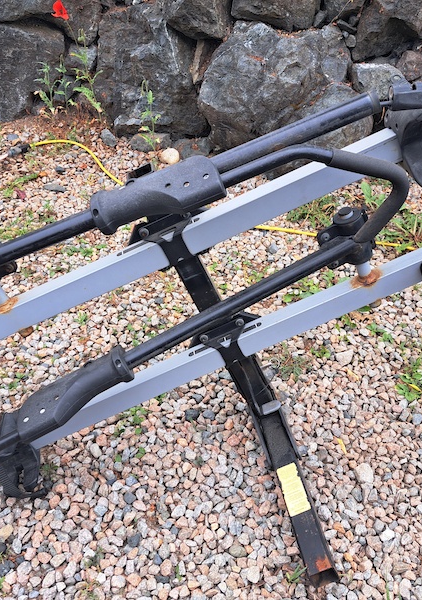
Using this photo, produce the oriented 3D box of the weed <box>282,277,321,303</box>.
[{"bbox_3d":[0.247,-0.031,1.516,0.110,0.040,0.095,0,39,0],"label":"weed"}]

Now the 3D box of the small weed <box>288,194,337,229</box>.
[{"bbox_3d":[0.332,-0.293,1.816,0.163,0.070,0.145,0,39,0],"label":"small weed"}]

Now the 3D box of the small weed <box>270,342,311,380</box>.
[{"bbox_3d":[0.185,0.141,1.292,0.097,0.055,0.090,0,39,0],"label":"small weed"}]

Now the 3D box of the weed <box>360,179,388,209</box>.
[{"bbox_3d":[0.554,-0.358,1.892,0.093,0.075,0.085,0,39,0],"label":"weed"}]

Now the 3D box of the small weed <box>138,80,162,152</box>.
[{"bbox_3d":[-0.242,-0.720,2.186,0.095,0.268,0.085,0,39,0],"label":"small weed"}]

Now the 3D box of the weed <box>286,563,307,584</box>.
[{"bbox_3d":[0.143,0.456,0.927,0.036,0.025,0.030,0,39,0],"label":"weed"}]

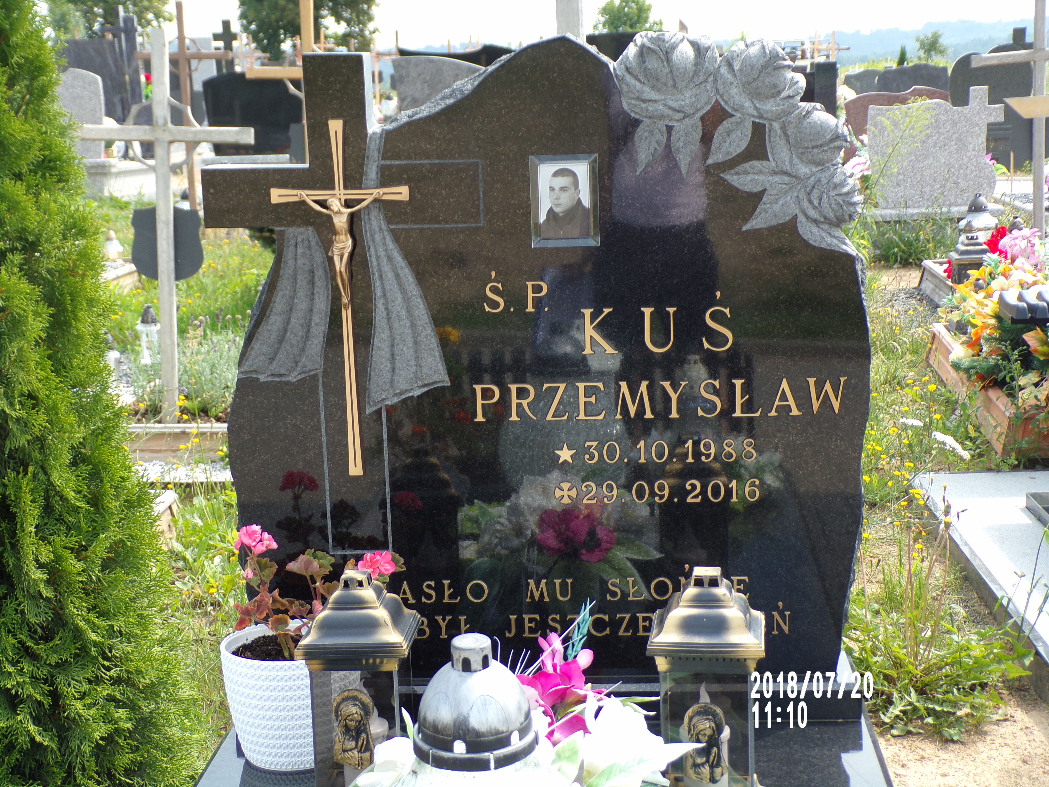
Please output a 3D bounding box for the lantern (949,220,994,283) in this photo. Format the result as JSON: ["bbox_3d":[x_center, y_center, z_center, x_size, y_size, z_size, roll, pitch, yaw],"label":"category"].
[{"bbox_3d":[1.833,-0.530,6.932,0.177,0.343,0.177,-1,11,4],"label":"lantern"}]

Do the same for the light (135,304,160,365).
[{"bbox_3d":[-1.415,-0.221,6.365,0.097,0.233,0.097,-1,11,4],"label":"light"}]

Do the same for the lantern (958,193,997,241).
[{"bbox_3d":[1.957,-0.672,7.336,0.169,0.387,0.169,-1,11,4],"label":"lantern"}]

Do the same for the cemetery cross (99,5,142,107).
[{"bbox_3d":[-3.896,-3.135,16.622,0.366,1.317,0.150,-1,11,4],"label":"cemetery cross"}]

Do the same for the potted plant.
[{"bbox_3d":[-0.315,0.363,2.521,0.281,0.354,0.235,-1,11,4],"label":"potted plant"}]

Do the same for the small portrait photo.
[{"bbox_3d":[0.059,-0.282,2.495,0.100,0.137,0.012,-1,11,4],"label":"small portrait photo"}]

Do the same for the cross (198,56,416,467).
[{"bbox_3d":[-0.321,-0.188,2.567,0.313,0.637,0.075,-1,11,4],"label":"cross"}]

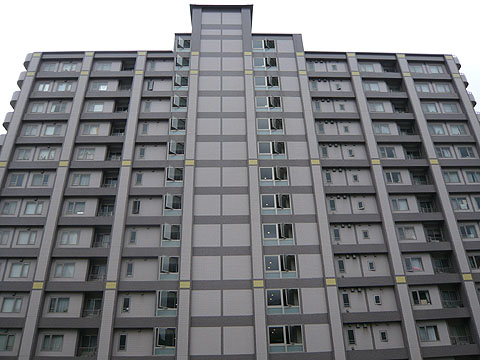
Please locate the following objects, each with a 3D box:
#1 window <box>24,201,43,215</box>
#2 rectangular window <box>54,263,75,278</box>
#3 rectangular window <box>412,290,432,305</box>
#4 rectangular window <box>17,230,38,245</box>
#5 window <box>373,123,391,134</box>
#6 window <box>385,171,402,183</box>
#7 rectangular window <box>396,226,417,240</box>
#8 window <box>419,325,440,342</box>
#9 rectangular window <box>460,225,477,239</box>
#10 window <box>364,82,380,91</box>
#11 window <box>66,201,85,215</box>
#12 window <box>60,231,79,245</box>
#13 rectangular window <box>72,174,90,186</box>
[{"bbox_3d":[-19.125,2.566,36.025,1.730,1.400,0.150,0,-28,-2],"label":"window"},{"bbox_3d":[-14.787,7.594,32.744,1.600,1.260,0.150,0,-29,-2],"label":"rectangular window"},{"bbox_3d":[15.844,10.243,33.921,1.560,1.280,0.150,0,-28,-2],"label":"rectangular window"},{"bbox_3d":[-18.416,5.040,33.638,1.580,1.340,0.130,0,-28,-2],"label":"rectangular window"},{"bbox_3d":[14.840,-5.281,40.395,1.580,1.340,0.130,0,-28,-2],"label":"window"},{"bbox_3d":[15.687,-0.270,39.624,1.560,1.270,0.150,0,-28,-2],"label":"window"},{"bbox_3d":[15.398,4.949,35.853,1.790,1.400,0.150,0,-28,-2],"label":"rectangular window"},{"bbox_3d":[15.264,12.359,31.278,1.600,1.260,0.150,0,-29,-2],"label":"window"},{"bbox_3d":[21.816,4.889,37.040,1.530,1.290,0.150,0,-28,-2],"label":"rectangular window"},{"bbox_3d":[15.403,-10.883,45.352,1.620,1.290,0.150,0,-28,-2],"label":"window"},{"bbox_3d":[-14.788,2.551,35.071,1.580,1.340,0.130,0,-28,-2],"label":"window"},{"bbox_3d":[-15.174,5.142,34.676,1.700,1.370,0.150,0,-28,-2],"label":"window"},{"bbox_3d":[-15.309,0.020,37.458,1.700,1.370,0.150,0,-28,-2],"label":"rectangular window"}]

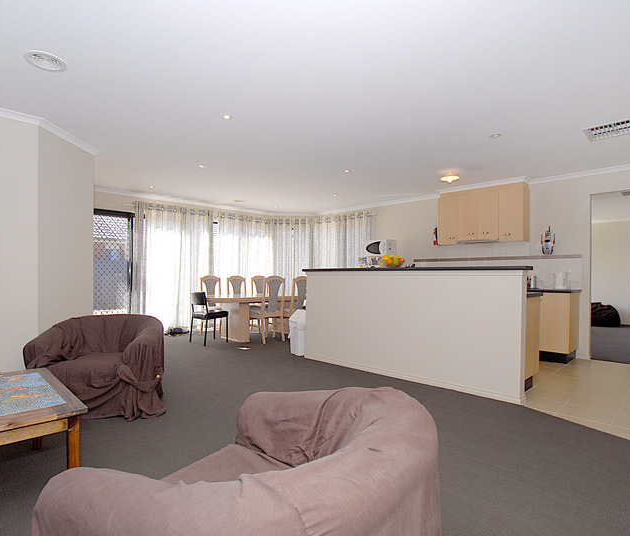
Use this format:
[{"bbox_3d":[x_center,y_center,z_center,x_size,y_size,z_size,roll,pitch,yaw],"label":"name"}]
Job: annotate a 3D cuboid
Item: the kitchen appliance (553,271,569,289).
[{"bbox_3d":[3.189,0.154,4.607,0.210,0.230,0.155,-1,-1,38],"label":"kitchen appliance"}]

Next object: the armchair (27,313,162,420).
[{"bbox_3d":[-1.735,0.777,3.020,0.910,0.740,0.810,0,-1,-14],"label":"armchair"}]

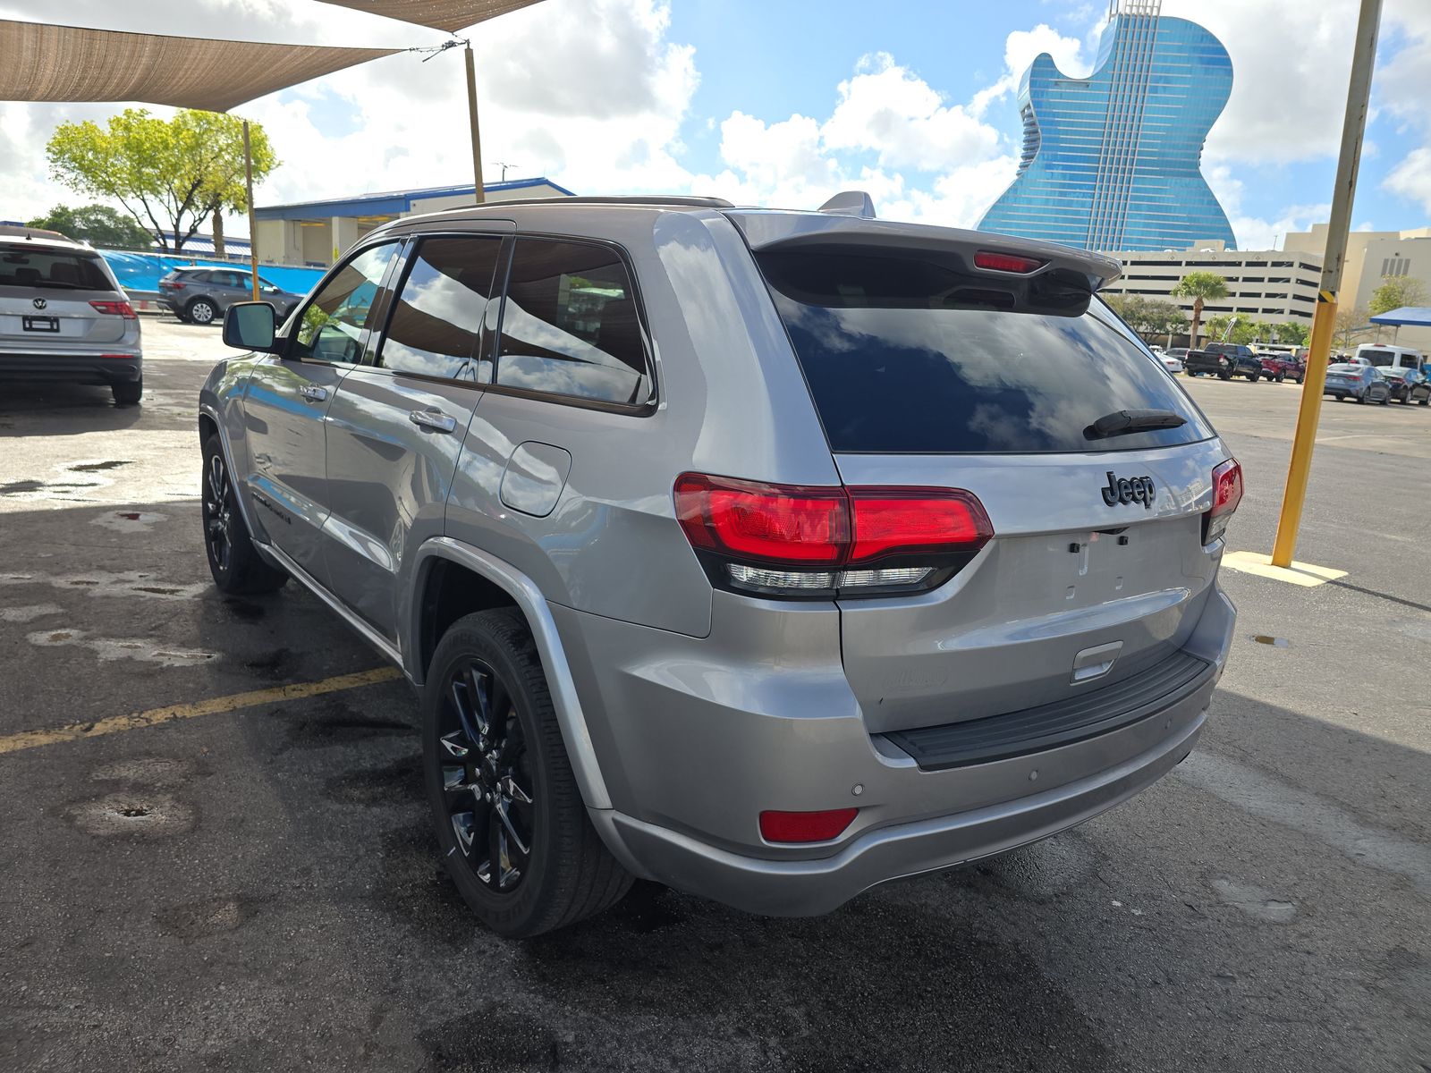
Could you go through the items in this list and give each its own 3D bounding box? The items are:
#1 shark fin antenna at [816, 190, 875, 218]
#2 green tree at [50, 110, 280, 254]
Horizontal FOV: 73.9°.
[{"bbox_3d":[0.326,-0.848,2.441,0.070,0.070,0.175,-5,16,-37],"label":"shark fin antenna"},{"bbox_3d":[-22.440,-13.365,38.830,7.990,7.740,7.190,-3,14,-29],"label":"green tree"}]

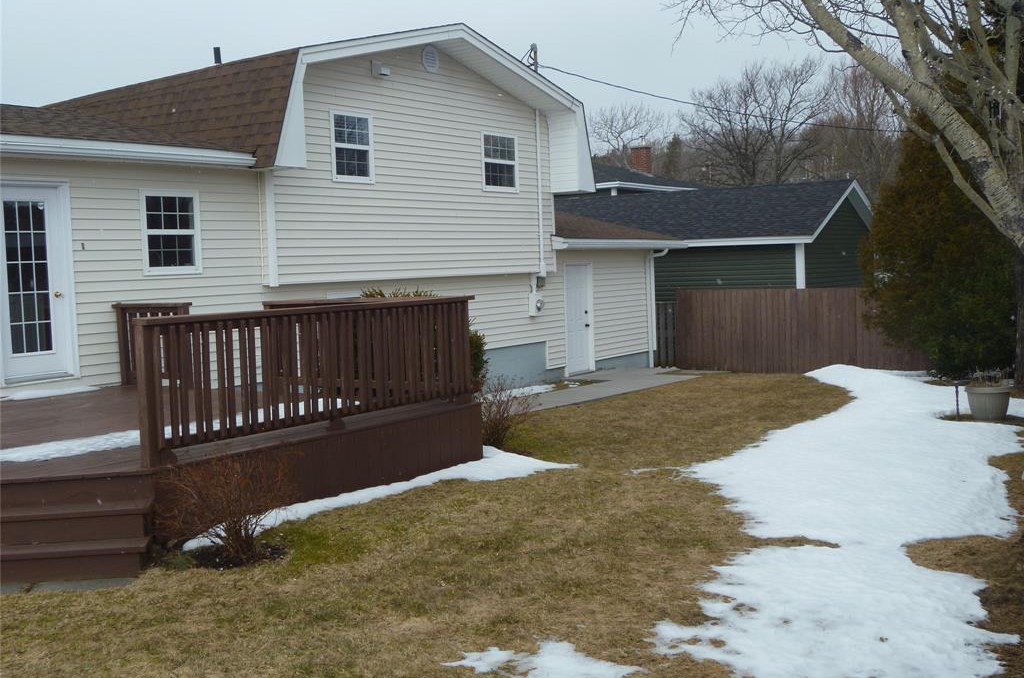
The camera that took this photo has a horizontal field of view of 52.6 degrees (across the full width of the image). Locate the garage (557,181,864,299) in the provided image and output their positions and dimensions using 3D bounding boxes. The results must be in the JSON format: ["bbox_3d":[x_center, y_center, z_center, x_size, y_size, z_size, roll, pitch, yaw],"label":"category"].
[{"bbox_3d":[4.665,-1.844,27.544,8.900,4.160,6.008,2,5,36],"label":"garage"}]

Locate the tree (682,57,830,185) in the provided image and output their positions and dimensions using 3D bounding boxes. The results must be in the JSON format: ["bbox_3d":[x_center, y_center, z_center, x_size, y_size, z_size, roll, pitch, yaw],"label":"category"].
[{"bbox_3d":[11.482,-7.777,48.409,7.000,10.581,7.000,2,5,36],"label":"tree"}]

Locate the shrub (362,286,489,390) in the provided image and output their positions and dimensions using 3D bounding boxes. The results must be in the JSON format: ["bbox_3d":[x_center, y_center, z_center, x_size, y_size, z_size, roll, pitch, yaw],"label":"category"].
[{"bbox_3d":[-1.137,0.179,13.967,1.600,1.748,1.750,2,5,36],"label":"shrub"}]

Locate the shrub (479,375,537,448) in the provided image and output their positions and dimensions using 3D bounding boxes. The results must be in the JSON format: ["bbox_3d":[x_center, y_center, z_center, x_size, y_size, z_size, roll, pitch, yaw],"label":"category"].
[{"bbox_3d":[-0.065,0.714,10.326,0.640,0.684,0.660,-2,4,0],"label":"shrub"}]

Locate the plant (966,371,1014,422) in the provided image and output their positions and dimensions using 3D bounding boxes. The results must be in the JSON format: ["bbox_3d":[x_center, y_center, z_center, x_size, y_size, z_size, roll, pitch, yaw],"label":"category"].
[{"bbox_3d":[4.788,0.558,10.419,0.465,0.496,0.465,2,5,36],"label":"plant"}]

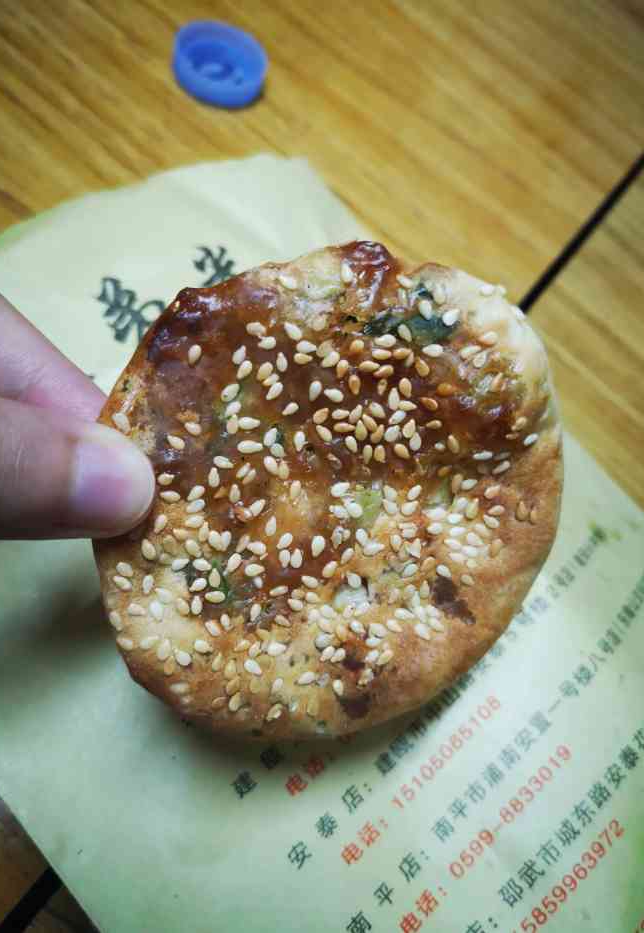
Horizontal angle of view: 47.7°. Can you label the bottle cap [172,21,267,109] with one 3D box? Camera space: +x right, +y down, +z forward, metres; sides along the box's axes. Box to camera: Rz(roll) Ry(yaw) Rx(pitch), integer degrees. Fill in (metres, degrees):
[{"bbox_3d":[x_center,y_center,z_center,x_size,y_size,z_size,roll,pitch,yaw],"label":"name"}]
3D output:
[{"bbox_3d":[-0.036,-0.140,0.254,0.032,0.010,0.032,0,65,-18],"label":"bottle cap"}]

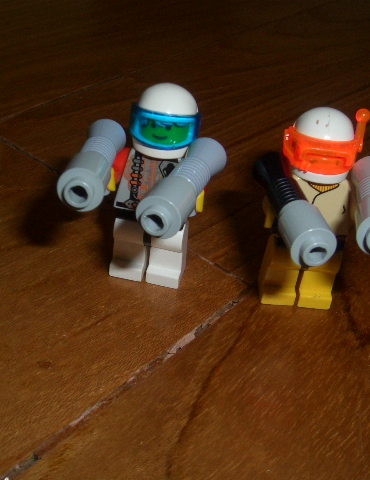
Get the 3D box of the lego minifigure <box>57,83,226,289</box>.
[{"bbox_3d":[-0.008,-0.006,0.130,0.029,0.043,0.034,11,32,6],"label":"lego minifigure"}]

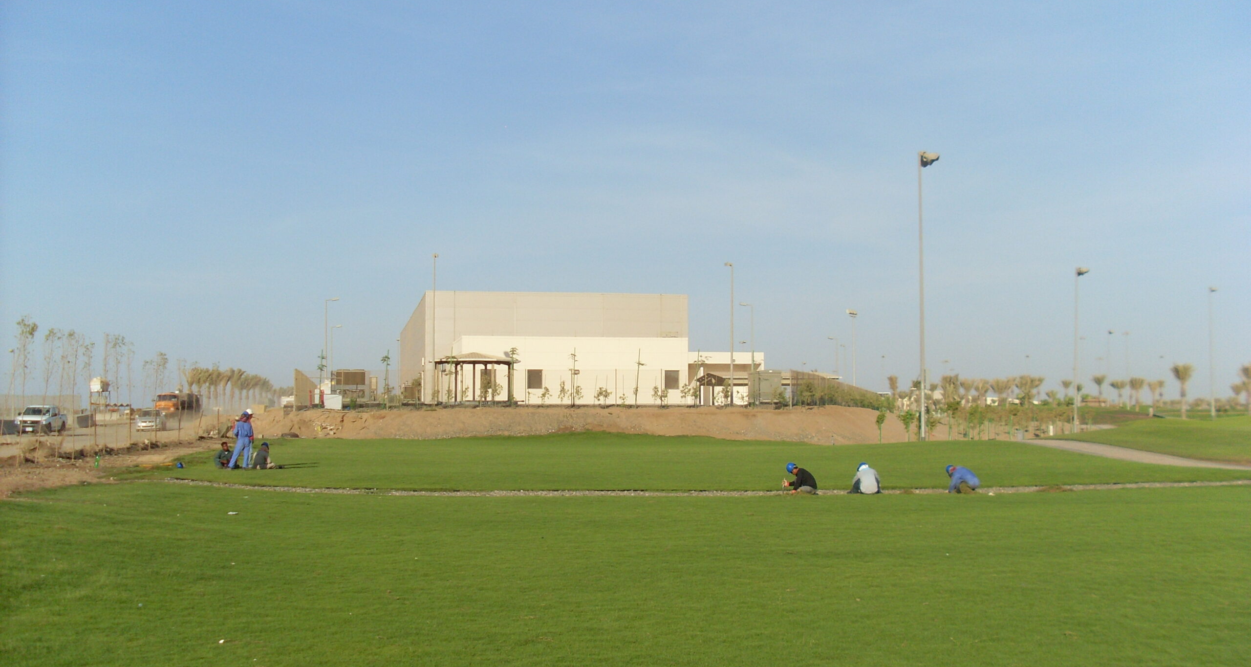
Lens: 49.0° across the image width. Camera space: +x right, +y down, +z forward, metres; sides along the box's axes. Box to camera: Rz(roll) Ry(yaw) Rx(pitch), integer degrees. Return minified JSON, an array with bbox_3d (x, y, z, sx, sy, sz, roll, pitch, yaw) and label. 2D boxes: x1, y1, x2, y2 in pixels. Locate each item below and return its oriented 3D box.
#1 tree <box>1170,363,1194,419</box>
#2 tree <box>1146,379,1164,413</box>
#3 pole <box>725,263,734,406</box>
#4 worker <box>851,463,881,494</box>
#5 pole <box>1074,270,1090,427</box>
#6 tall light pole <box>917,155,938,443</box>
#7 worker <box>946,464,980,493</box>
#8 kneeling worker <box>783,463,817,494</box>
[{"bbox_3d":[56.728,5.885,140.000,2.300,5.700,2.300,0,-3,0],"label":"tree"},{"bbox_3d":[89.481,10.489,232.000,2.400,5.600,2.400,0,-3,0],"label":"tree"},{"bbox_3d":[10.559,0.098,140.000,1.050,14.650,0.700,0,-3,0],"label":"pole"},{"bbox_3d":[5.500,3.318,31.500,0.640,0.730,0.660,1,-3,-15],"label":"worker"},{"bbox_3d":[45.147,1.594,136.000,1.250,16.200,0.800,-1,-3,15],"label":"pole"},{"bbox_3d":[17.179,-2.167,78.000,1.050,16.400,0.750,-1,-3,20],"label":"tall light pole"},{"bbox_3d":[7.810,3.356,31.800,0.720,0.680,0.550,-1,-3,17],"label":"worker"},{"bbox_3d":[3.983,3.304,31.300,0.760,0.710,0.550,0,-3,5],"label":"kneeling worker"}]

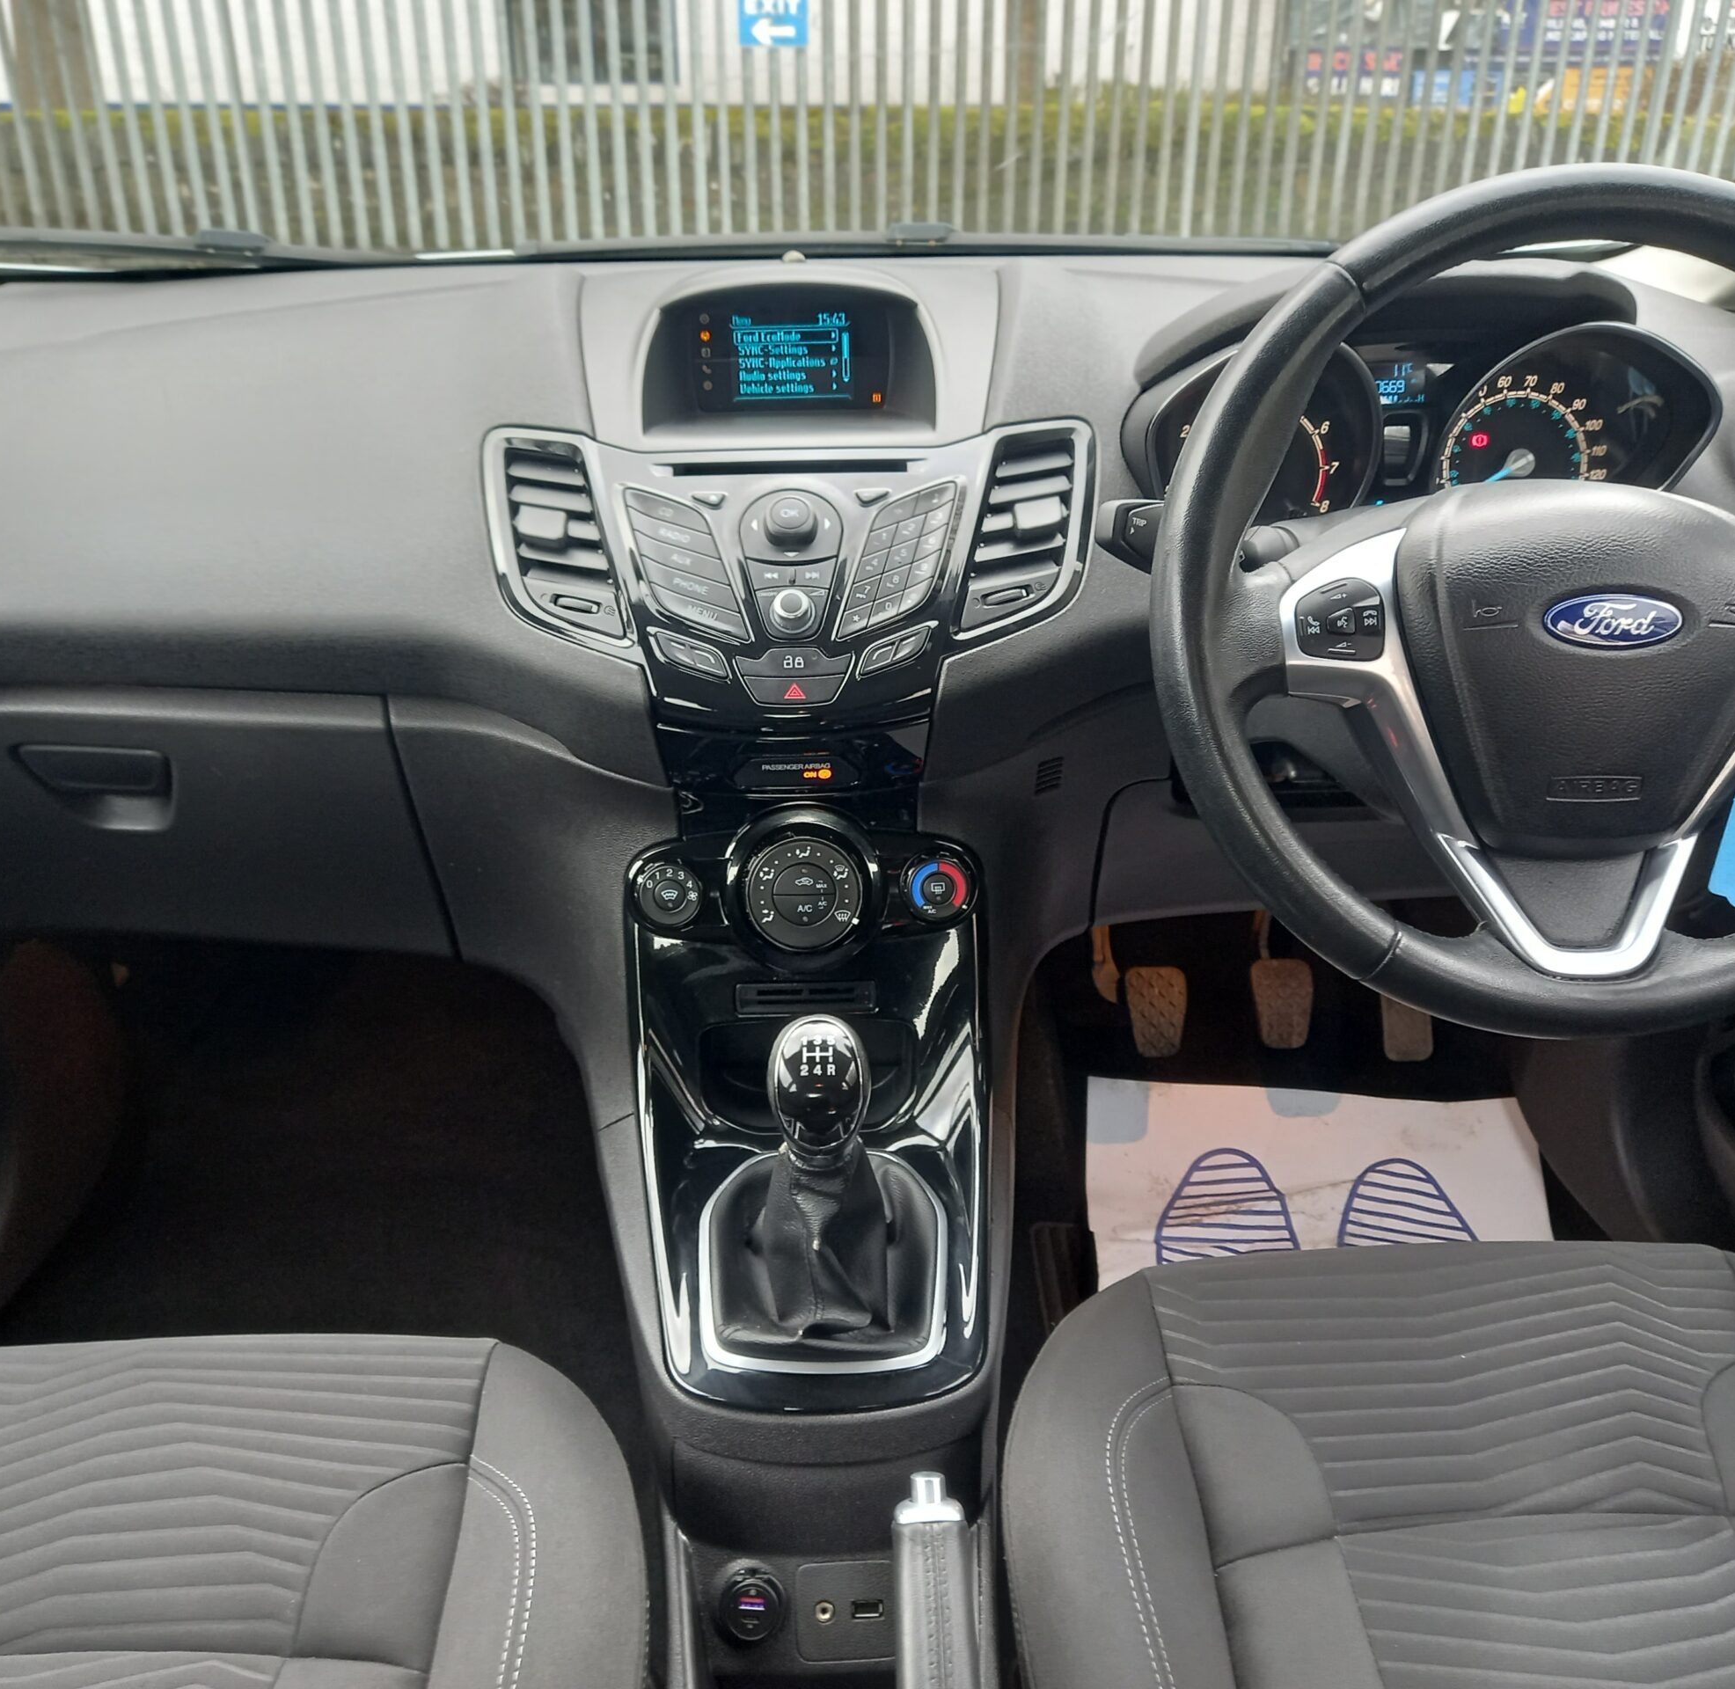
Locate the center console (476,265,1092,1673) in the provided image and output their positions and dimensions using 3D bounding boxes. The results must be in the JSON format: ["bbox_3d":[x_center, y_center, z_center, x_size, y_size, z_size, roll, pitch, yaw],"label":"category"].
[{"bbox_3d":[-0.031,0.013,0.811,0.336,0.500,0.600,-1,27,-3],"label":"center console"}]

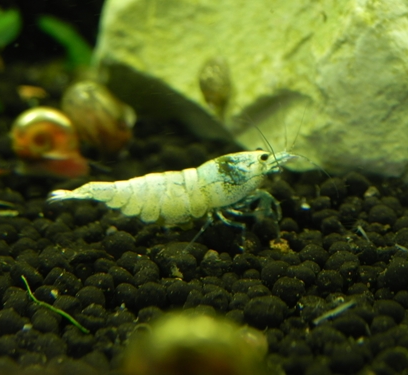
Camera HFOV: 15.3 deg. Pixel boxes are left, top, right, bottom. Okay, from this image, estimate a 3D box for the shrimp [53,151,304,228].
[{"bbox_3d":[-0.003,0.000,0.160,0.026,0.007,0.005,-7,18,-8],"label":"shrimp"}]

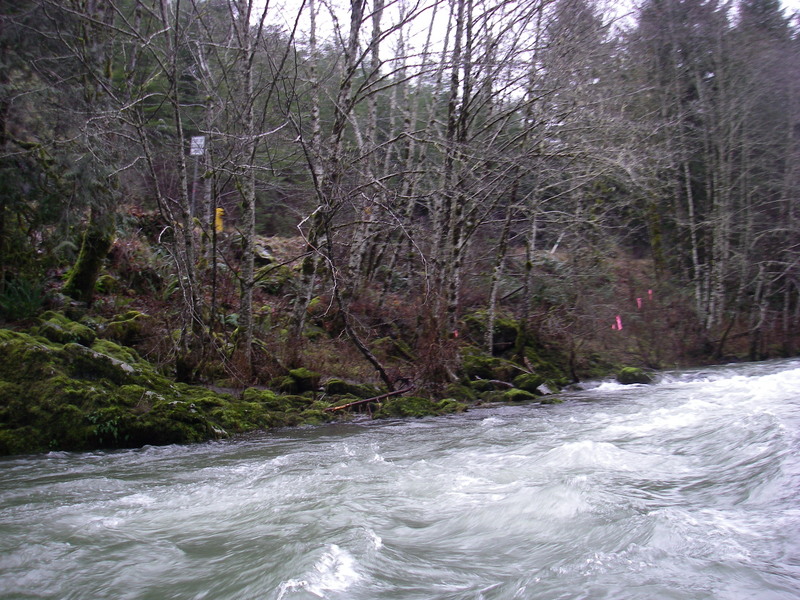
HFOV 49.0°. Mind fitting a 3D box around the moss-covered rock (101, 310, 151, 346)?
[{"bbox_3d":[-5.461,0.563,17.500,0.794,0.704,0.635,0,-1,0],"label":"moss-covered rock"}]

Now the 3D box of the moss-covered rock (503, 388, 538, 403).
[{"bbox_3d":[2.632,2.085,19.200,0.653,0.250,0.457,0,-1,-15],"label":"moss-covered rock"}]

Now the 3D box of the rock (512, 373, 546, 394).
[{"bbox_3d":[2.973,1.917,20.200,0.694,0.460,0.590,0,-1,0],"label":"rock"}]

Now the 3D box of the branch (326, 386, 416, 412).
[{"bbox_3d":[-0.549,1.849,16.450,1.880,0.120,0.140,-12,5,-29],"label":"branch"}]

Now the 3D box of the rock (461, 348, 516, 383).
[{"bbox_3d":[2.020,1.497,20.200,1.191,0.727,0.953,0,-1,0],"label":"rock"}]

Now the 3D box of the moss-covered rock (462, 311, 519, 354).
[{"bbox_3d":[2.250,0.804,22.000,1.294,1.076,1.035,0,-1,0],"label":"moss-covered rock"}]

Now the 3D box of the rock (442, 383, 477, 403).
[{"bbox_3d":[1.217,1.893,18.000,0.577,0.357,0.461,0,-1,-15],"label":"rock"}]

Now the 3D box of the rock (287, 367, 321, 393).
[{"bbox_3d":[-1.907,1.571,17.400,0.615,0.476,0.523,0,-1,0],"label":"rock"}]

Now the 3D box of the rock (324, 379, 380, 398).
[{"bbox_3d":[-0.935,1.729,17.200,0.993,0.322,0.596,0,-1,-15],"label":"rock"}]

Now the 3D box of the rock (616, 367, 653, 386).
[{"bbox_3d":[6.509,2.086,24.300,0.864,0.450,0.691,0,-1,0],"label":"rock"}]

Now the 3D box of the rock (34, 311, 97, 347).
[{"bbox_3d":[-6.196,0.524,16.300,0.879,0.654,0.703,0,-1,0],"label":"rock"}]

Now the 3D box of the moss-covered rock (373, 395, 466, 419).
[{"bbox_3d":[0.370,2.027,16.800,1.577,0.308,0.867,0,-1,-25],"label":"moss-covered rock"}]

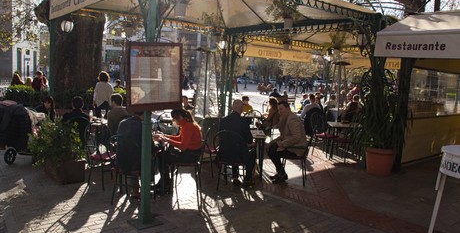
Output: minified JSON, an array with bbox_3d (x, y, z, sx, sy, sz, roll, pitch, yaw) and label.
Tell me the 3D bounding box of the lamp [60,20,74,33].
[{"bbox_3d":[-3.061,-1.695,6.500,0.270,0.280,0.270,-3,8,-41],"label":"lamp"}]

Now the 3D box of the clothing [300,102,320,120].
[{"bbox_3d":[2.251,-0.083,9.531,0.500,0.600,0.400,1,6,-20],"label":"clothing"}]

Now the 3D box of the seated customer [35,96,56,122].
[{"bbox_3d":[-3.270,0.213,6.150,0.480,1.160,0.700,-2,7,-34],"label":"seated customer"}]

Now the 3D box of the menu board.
[{"bbox_3d":[-0.765,-0.405,3.520,0.570,0.690,0.090,0,4,-26],"label":"menu board"}]

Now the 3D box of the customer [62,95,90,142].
[{"bbox_3d":[-2.491,0.272,5.600,0.500,1.230,0.750,2,6,-3],"label":"customer"}]

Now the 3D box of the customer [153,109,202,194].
[{"bbox_3d":[-0.708,0.480,4.700,0.780,1.170,0.450,3,6,1],"label":"customer"}]

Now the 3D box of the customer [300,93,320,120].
[{"bbox_3d":[2.046,0.121,8.655,0.500,1.300,0.750,5,7,12],"label":"customer"}]

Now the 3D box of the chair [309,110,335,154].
[{"bbox_3d":[2.120,0.420,7.832,0.500,0.900,0.440,5,7,15],"label":"chair"}]

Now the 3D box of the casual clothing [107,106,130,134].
[{"bbox_3d":[-1.752,0.163,5.463,0.480,0.600,0.320,-1,8,-32],"label":"casual clothing"}]

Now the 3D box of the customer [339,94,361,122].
[{"bbox_3d":[3.136,0.151,8.852,0.500,1.320,0.750,2,7,-15],"label":"customer"}]

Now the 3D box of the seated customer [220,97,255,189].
[{"bbox_3d":[0.115,0.396,5.280,0.530,1.285,0.740,4,6,13],"label":"seated customer"}]

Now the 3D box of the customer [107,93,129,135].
[{"bbox_3d":[-1.787,0.296,5.489,0.500,1.320,0.750,-1,7,-35],"label":"customer"}]

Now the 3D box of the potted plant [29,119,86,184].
[{"bbox_3d":[-2.561,0.471,5.181,0.820,0.860,0.750,0,7,-30],"label":"potted plant"}]

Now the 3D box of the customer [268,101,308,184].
[{"bbox_3d":[0.921,0.413,5.480,0.720,1.280,0.500,3,6,4],"label":"customer"}]

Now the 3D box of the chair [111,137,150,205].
[{"bbox_3d":[-1.274,0.644,4.517,0.480,0.880,0.530,4,6,14],"label":"chair"}]

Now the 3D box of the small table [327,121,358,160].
[{"bbox_3d":[2.553,0.546,7.693,0.700,0.730,0.700,4,6,8],"label":"small table"}]

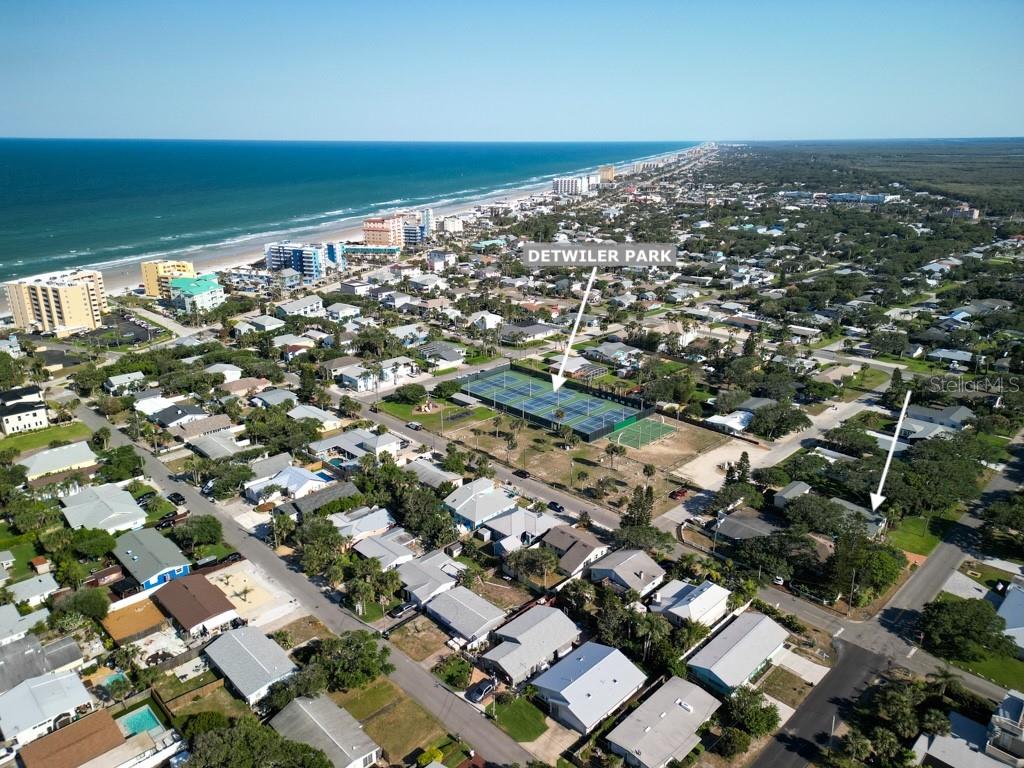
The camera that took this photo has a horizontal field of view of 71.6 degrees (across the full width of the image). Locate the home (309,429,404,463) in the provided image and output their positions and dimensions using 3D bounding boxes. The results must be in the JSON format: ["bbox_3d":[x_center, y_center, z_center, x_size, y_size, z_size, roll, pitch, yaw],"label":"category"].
[{"bbox_3d":[-46.600,18.410,213.060,22.500,6.200,19.500,17,25,40],"label":"home"}]

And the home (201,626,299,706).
[{"bbox_3d":[-46.300,49.540,126.370,9.500,3.900,16.100,-18,26,-42],"label":"home"}]

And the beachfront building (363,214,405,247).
[{"bbox_3d":[-114.700,-136.170,630.680,26.000,26.000,32.000,5,20,13],"label":"beachfront building"}]

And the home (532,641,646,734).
[{"bbox_3d":[13.735,53.568,127.078,16.704,4.295,13.745,-18,26,-42],"label":"home"}]

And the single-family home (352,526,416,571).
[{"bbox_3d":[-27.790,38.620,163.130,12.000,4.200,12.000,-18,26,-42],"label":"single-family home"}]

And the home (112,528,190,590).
[{"bbox_3d":[-80.900,38.530,158.120,21.400,4.000,10.200,17,26,41],"label":"home"}]

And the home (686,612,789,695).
[{"bbox_3d":[43.061,50.741,135.348,9.259,4.200,20.904,18,26,42],"label":"home"}]

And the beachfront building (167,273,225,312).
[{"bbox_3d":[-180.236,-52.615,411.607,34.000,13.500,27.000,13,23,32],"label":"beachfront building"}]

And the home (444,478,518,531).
[{"bbox_3d":[-8.403,31.565,189.598,16.322,4.772,14.318,-18,26,-42],"label":"home"}]

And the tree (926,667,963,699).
[{"bbox_3d":[76.940,53.238,125.410,5.900,6.013,5.900,0,19,0],"label":"tree"}]

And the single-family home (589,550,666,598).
[{"bbox_3d":[25.550,40.790,155.800,13.000,4.900,10.300,18,26,42],"label":"single-family home"}]

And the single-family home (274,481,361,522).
[{"bbox_3d":[-50.130,31.170,184.940,20.400,4.000,9.700,-18,26,-42],"label":"single-family home"}]

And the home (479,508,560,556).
[{"bbox_3d":[0.911,36.048,177.437,19.567,4.295,13.936,-18,26,-42],"label":"home"}]

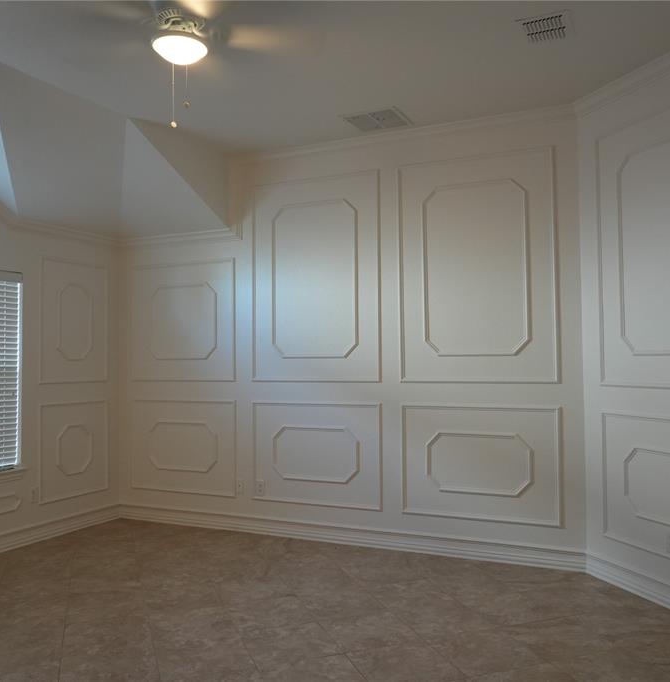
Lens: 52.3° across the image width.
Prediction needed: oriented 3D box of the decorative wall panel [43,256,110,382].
[{"bbox_3d":[-2.098,-0.150,5.568,0.025,0.981,0.706,-1,-2,26],"label":"decorative wall panel"}]

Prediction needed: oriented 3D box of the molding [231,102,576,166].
[{"bbox_3d":[0.388,-1.493,4.947,2.580,0.060,0.060,-1,-2,25],"label":"molding"}]

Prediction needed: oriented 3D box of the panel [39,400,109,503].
[{"bbox_3d":[-2.121,0.894,5.618,0.030,0.768,0.728,-1,-2,26],"label":"panel"}]

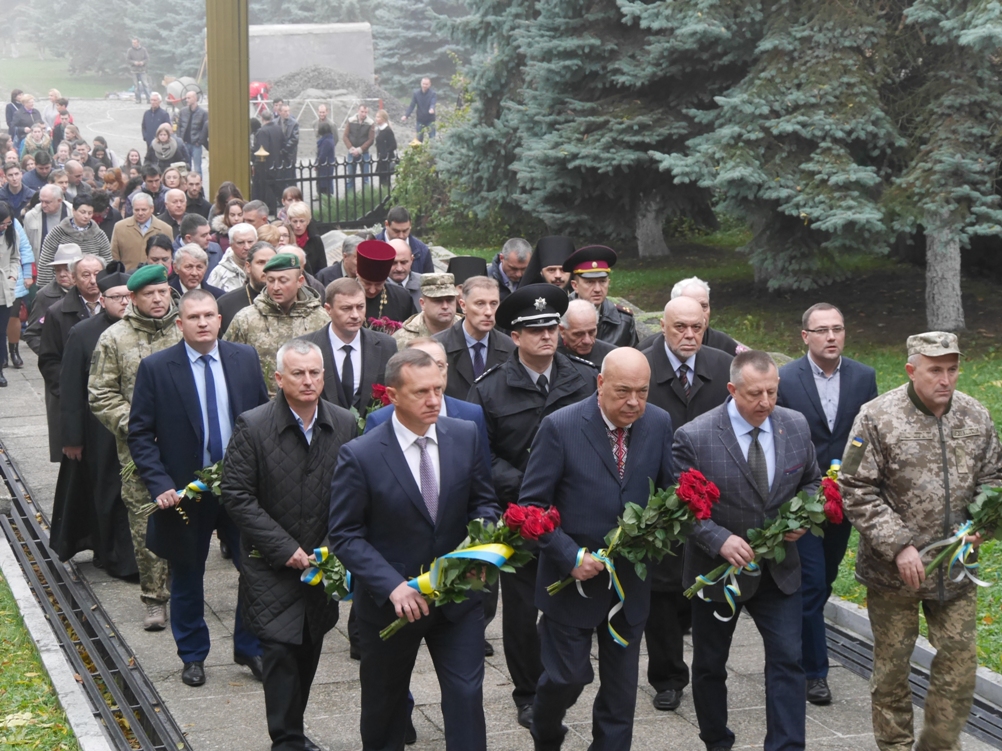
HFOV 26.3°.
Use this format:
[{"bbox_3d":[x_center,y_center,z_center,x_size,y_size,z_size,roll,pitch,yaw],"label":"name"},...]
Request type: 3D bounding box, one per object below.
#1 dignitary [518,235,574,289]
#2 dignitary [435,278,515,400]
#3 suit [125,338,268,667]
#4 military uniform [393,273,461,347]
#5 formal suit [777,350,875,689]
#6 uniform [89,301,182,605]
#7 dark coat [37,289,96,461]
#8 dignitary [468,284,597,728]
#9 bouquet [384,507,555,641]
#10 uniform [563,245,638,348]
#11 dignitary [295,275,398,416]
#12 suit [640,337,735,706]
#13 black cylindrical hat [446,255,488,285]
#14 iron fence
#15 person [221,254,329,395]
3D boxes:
[{"bbox_3d":[0.276,0.134,12.200,0.550,1.840,0.400,-2,8,-16],"label":"dignitary"},{"bbox_3d":[-0.121,0.441,10.150,0.550,1.800,0.380,-3,8,-18],"label":"dignitary"},{"bbox_3d":[-1.378,0.578,9.820,0.640,1.480,0.420,-2,8,-16],"label":"suit"},{"bbox_3d":[-0.355,0.310,11.210,0.540,1.698,0.380,-2,8,-16],"label":"military uniform"},{"bbox_3d":[1.459,0.629,9.600,0.500,1.460,0.380,-2,8,-14],"label":"formal suit"},{"bbox_3d":[-1.715,0.364,10.527,0.580,1.503,0.420,-3,9,-18],"label":"uniform"},{"bbox_3d":[-2.335,-0.006,12.124,0.580,1.000,0.380,-2,8,-19],"label":"dark coat"},{"bbox_3d":[0.144,0.548,8.805,0.580,1.850,0.420,-3,8,-19],"label":"dignitary"},{"bbox_3d":[-0.097,0.624,6.820,0.680,0.220,0.220,-34,15,2],"label":"bouquet"},{"bbox_3d":[0.519,0.216,11.400,0.550,1.800,0.380,-2,8,-16],"label":"uniform"},{"bbox_3d":[-0.719,0.416,10.142,0.540,1.765,0.400,-2,8,-16],"label":"dignitary"},{"bbox_3d":[0.790,0.549,9.087,0.540,1.775,0.400,-2,8,-13],"label":"suit"},{"bbox_3d":[-0.185,-0.583,12.000,0.215,0.160,0.215,0,8,0],"label":"black cylindrical hat"},{"bbox_3d":[-2.795,-2.964,34.500,2.500,1.200,0.150,-2,8,-15],"label":"iron fence"},{"bbox_3d":[-1.185,0.252,11.356,0.580,1.800,0.420,-2,8,-17],"label":"person"}]

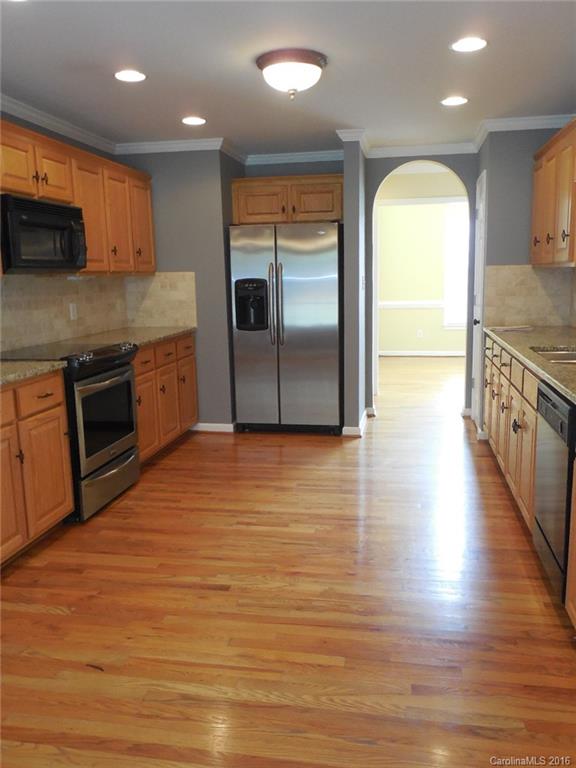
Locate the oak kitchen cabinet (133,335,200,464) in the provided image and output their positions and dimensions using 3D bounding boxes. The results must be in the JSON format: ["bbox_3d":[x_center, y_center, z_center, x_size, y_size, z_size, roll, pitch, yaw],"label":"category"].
[{"bbox_3d":[-1.210,0.075,4.834,0.634,0.844,1.244,1,10,11],"label":"oak kitchen cabinet"}]

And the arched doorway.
[{"bbox_3d":[1.232,-0.849,5.782,0.857,2.317,0.150,1,10,11],"label":"arched doorway"}]

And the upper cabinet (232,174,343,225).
[{"bbox_3d":[0.053,-1.595,5.462,0.975,0.376,0.458,1,10,11],"label":"upper cabinet"}]

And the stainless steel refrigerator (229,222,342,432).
[{"bbox_3d":[0.054,-0.491,5.532,0.903,1.756,0.820,1,10,11],"label":"stainless steel refrigerator"}]

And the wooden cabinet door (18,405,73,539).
[{"bbox_3d":[-1.224,0.428,3.151,0.022,0.598,0.393,1,10,11],"label":"wooden cabinet door"}]

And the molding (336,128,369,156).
[{"bbox_3d":[0.557,-1.989,5.176,0.223,0.084,0.880,1,10,11],"label":"molding"}]

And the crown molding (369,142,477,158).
[{"bbox_3d":[1.177,-2.057,5.474,0.969,0.084,0.076,1,10,11],"label":"crown molding"}]

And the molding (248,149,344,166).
[{"bbox_3d":[0.079,-2.069,5.684,0.976,0.084,0.076,1,10,11],"label":"molding"}]

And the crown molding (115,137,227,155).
[{"bbox_3d":[-0.966,-1.919,5.035,0.977,0.083,0.070,1,10,11],"label":"crown molding"}]

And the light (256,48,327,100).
[{"bbox_3d":[0.018,-1.546,3.149,0.368,0.204,0.368,1,10,11],"label":"light"}]

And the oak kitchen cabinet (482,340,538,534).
[{"bbox_3d":[1.669,0.188,3.873,0.601,0.844,1.990,1,10,11],"label":"oak kitchen cabinet"}]

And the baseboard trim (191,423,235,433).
[{"bbox_3d":[-0.678,0.384,5.498,0.395,0.080,0.019,1,10,11],"label":"baseboard trim"}]

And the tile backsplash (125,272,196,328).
[{"bbox_3d":[-1.094,-0.711,5.304,0.632,0.470,0.018,1,10,11],"label":"tile backsplash"}]

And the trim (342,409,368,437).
[{"bbox_3d":[0.611,0.336,5.594,0.171,0.080,0.797,1,10,11],"label":"trim"}]

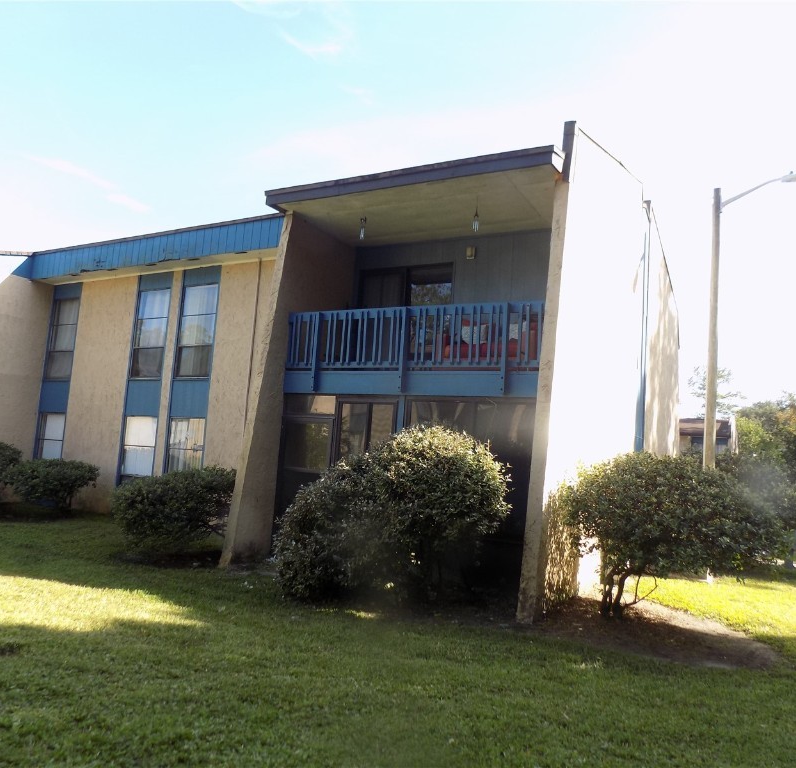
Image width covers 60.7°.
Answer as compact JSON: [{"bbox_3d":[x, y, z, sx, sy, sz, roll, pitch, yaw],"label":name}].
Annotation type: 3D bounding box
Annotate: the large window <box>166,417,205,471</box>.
[{"bbox_3d":[-4.217,1.304,13.555,1.052,1.250,0.120,0,-7,30],"label":"large window"}]

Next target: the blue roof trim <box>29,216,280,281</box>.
[{"bbox_3d":[-4.952,-2.690,13.796,7.585,0.640,0.217,0,-7,28],"label":"blue roof trim"}]

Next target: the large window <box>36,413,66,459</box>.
[{"bbox_3d":[-8.030,1.299,15.771,1.013,1.245,0.120,0,-7,30],"label":"large window"}]

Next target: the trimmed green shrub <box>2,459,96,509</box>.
[{"bbox_3d":[-7.099,2.058,13.900,1.747,1.063,1.500,7,-7,-26],"label":"trimmed green shrub"}]

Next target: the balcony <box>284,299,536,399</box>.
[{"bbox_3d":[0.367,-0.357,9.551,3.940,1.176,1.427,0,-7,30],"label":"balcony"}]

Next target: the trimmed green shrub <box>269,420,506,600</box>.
[{"bbox_3d":[-0.065,1.488,8.000,2.775,2.007,1.900,4,-6,0],"label":"trimmed green shrub"}]

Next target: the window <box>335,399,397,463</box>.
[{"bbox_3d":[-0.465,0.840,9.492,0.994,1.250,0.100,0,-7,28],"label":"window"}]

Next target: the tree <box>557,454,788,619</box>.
[{"bbox_3d":[3.264,1.824,8.150,2.580,1.992,2.300,1,-7,22],"label":"tree"}]

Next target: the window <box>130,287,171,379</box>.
[{"bbox_3d":[-5.254,-1.061,14.500,1.042,1.988,0.120,0,-7,30],"label":"window"}]

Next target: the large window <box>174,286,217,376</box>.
[{"bbox_3d":[-4.013,-1.031,13.580,0.965,1.911,0.099,0,-7,28],"label":"large window"}]

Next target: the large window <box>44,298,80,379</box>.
[{"bbox_3d":[-7.878,-1.057,16.024,1.033,1.969,0.120,0,-7,30],"label":"large window"}]

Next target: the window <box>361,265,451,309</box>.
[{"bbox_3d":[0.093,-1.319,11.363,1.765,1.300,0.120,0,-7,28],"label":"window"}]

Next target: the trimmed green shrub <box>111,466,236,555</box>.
[{"bbox_3d":[-3.339,1.916,10.579,1.800,1.180,1.500,0,-7,30],"label":"trimmed green shrub"}]

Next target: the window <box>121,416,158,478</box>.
[{"bbox_3d":[-5.402,1.311,14.243,1.071,1.250,0.120,0,-7,30],"label":"window"}]

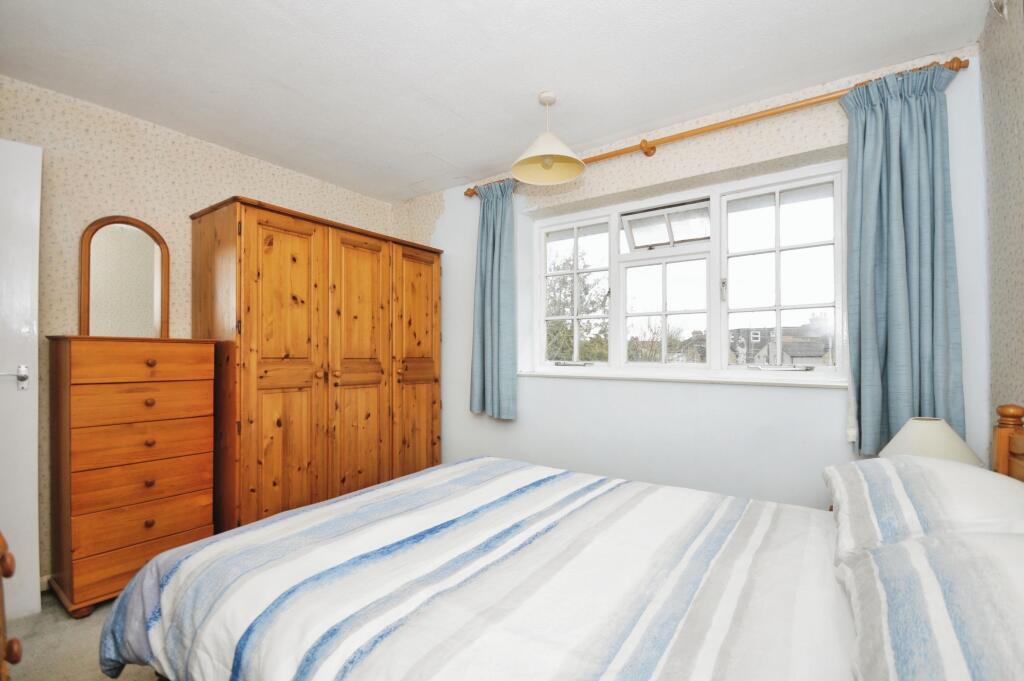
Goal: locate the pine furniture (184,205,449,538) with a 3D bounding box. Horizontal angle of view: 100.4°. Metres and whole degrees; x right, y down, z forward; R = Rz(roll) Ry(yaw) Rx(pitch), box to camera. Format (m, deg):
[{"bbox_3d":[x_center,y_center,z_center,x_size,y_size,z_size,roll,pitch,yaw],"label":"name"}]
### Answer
[{"bbox_3d":[-1.186,0.231,2.864,0.579,1.871,1.450,-1,-1,35],"label":"pine furniture"}]

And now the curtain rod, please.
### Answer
[{"bbox_3d":[0.709,-1.064,2.365,2.545,0.067,0.090,0,0,35],"label":"curtain rod"}]

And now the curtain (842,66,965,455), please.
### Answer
[{"bbox_3d":[1.583,-0.288,1.745,0.354,1.560,0.130,-1,-1,35],"label":"curtain"}]

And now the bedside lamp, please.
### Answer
[{"bbox_3d":[1.457,0.449,1.482,0.274,0.360,0.274,-1,-1,35],"label":"bedside lamp"}]

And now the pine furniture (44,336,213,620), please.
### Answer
[{"bbox_3d":[-1.825,0.576,2.068,0.399,1.171,0.541,-1,-1,35],"label":"pine furniture"}]

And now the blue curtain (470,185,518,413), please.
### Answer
[{"bbox_3d":[-0.136,-0.277,2.932,0.345,1.582,0.125,-1,-1,35],"label":"blue curtain"}]

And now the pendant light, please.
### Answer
[{"bbox_3d":[0.171,-0.995,2.044,0.346,0.362,0.346,0,-1,0],"label":"pendant light"}]

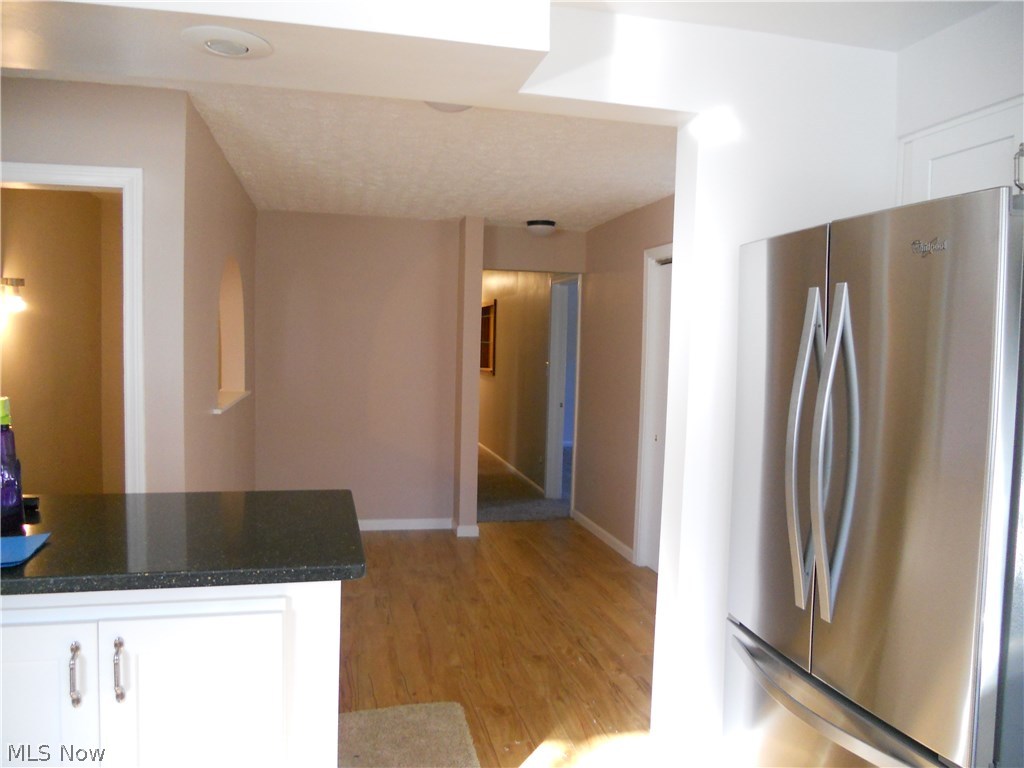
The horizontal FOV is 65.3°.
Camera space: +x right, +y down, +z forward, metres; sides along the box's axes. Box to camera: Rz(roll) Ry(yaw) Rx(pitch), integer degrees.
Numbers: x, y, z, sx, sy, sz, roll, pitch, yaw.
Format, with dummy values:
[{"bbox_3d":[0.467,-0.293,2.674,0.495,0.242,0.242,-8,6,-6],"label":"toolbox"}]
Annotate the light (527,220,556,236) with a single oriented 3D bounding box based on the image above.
[{"bbox_3d":[0.234,-1.214,6.280,0.228,0.108,0.228,1,3,0],"label":"light"}]

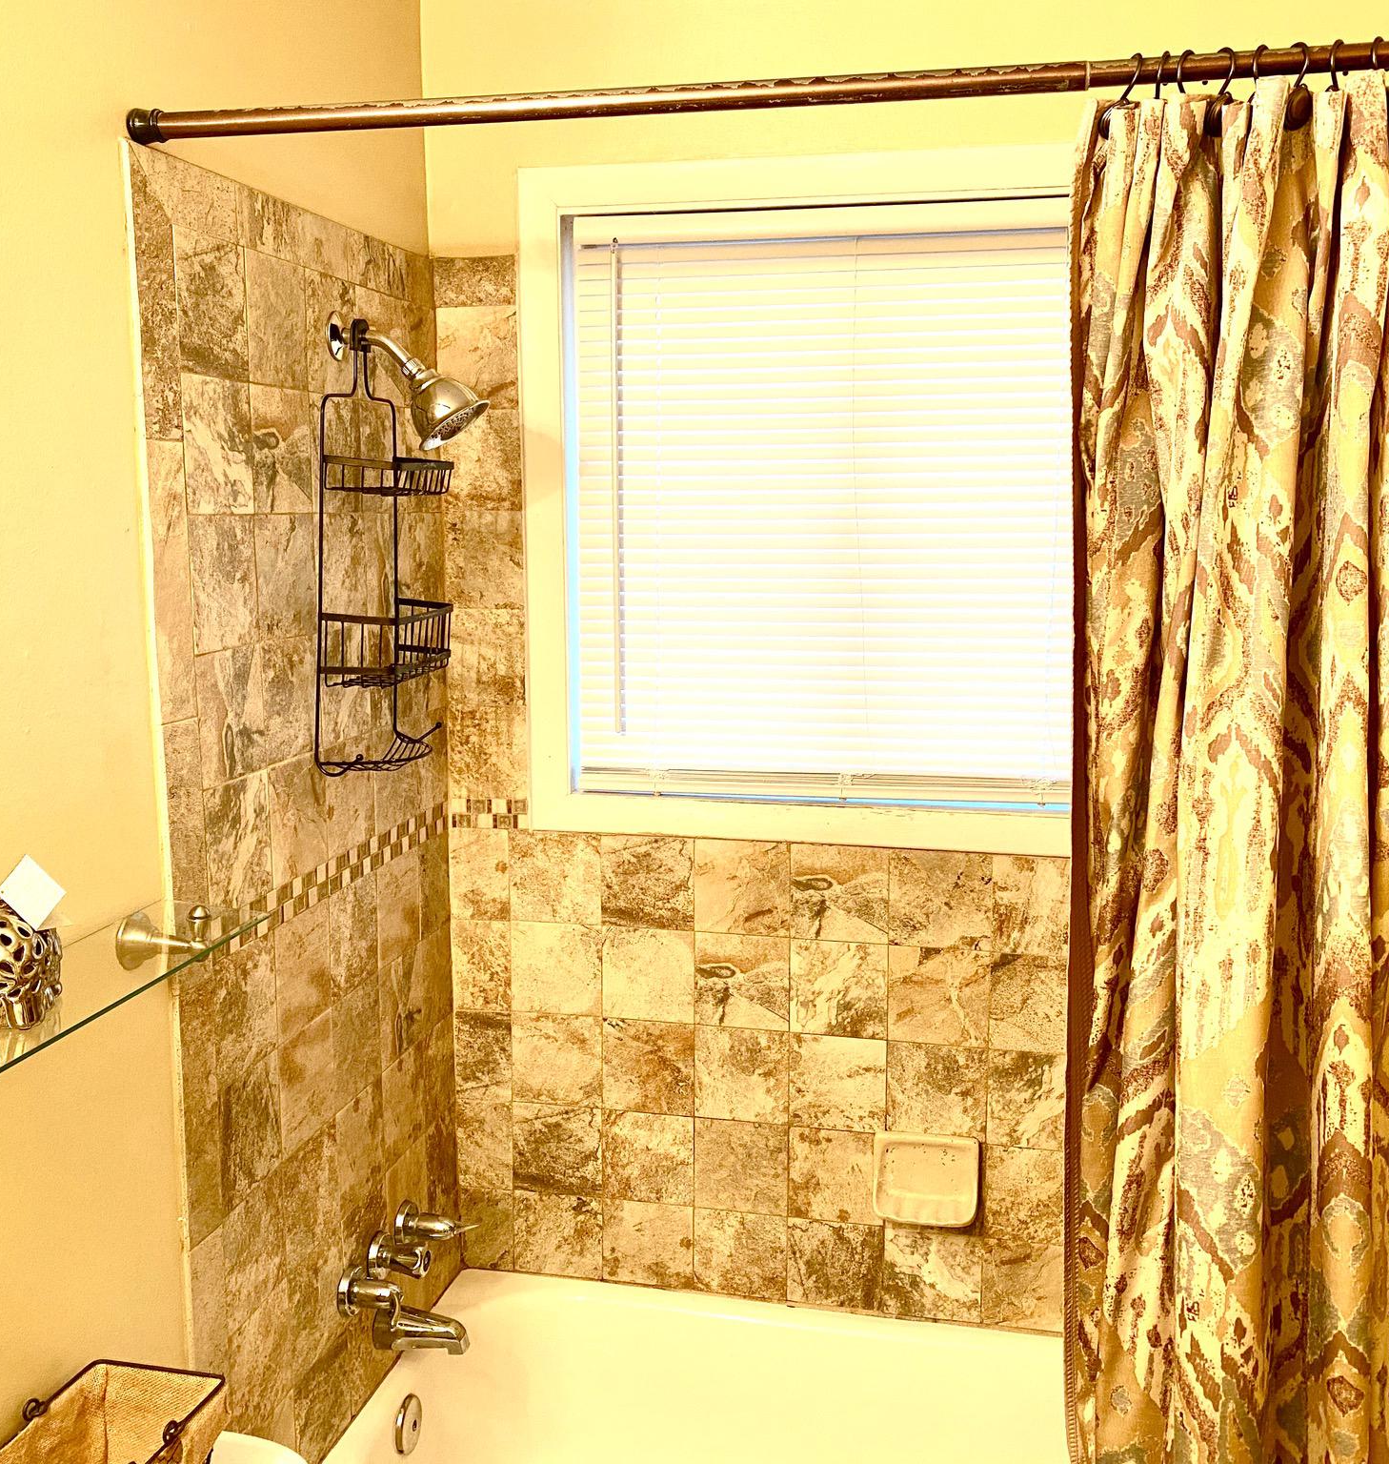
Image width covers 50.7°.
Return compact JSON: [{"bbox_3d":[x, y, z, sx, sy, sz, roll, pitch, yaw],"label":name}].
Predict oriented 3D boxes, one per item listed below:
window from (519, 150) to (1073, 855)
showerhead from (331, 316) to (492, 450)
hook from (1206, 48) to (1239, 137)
[{"bbox_3d":[0.230,-0.335,2.217,0.995,1.023,0.085,2,9,12],"label":"window"},{"bbox_3d":[-0.374,-0.465,1.946,0.214,0.181,0.108,2,9,12],"label":"showerhead"},{"bbox_3d":[0.464,-0.563,1.298,0.030,0.072,0.038,-3,9,-17],"label":"hook"}]

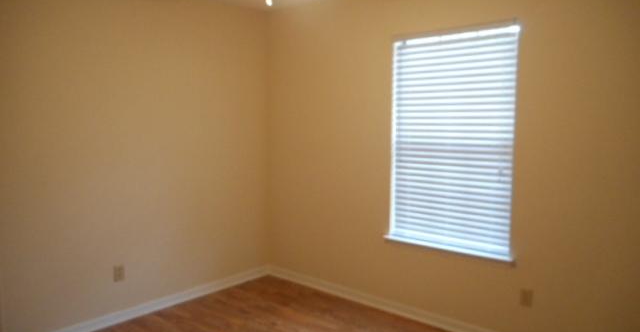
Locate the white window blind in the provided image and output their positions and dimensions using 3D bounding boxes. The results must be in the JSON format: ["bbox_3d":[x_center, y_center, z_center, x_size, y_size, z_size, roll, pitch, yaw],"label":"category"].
[{"bbox_3d":[0.888,-0.150,3.171,0.930,1.480,0.090,5,7,41],"label":"white window blind"}]

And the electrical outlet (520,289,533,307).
[{"bbox_3d":[1.280,0.827,2.874,0.072,0.115,0.012,5,7,41],"label":"electrical outlet"}]

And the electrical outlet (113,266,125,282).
[{"bbox_3d":[-1.455,0.786,3.361,0.012,0.115,0.072,5,7,41],"label":"electrical outlet"}]

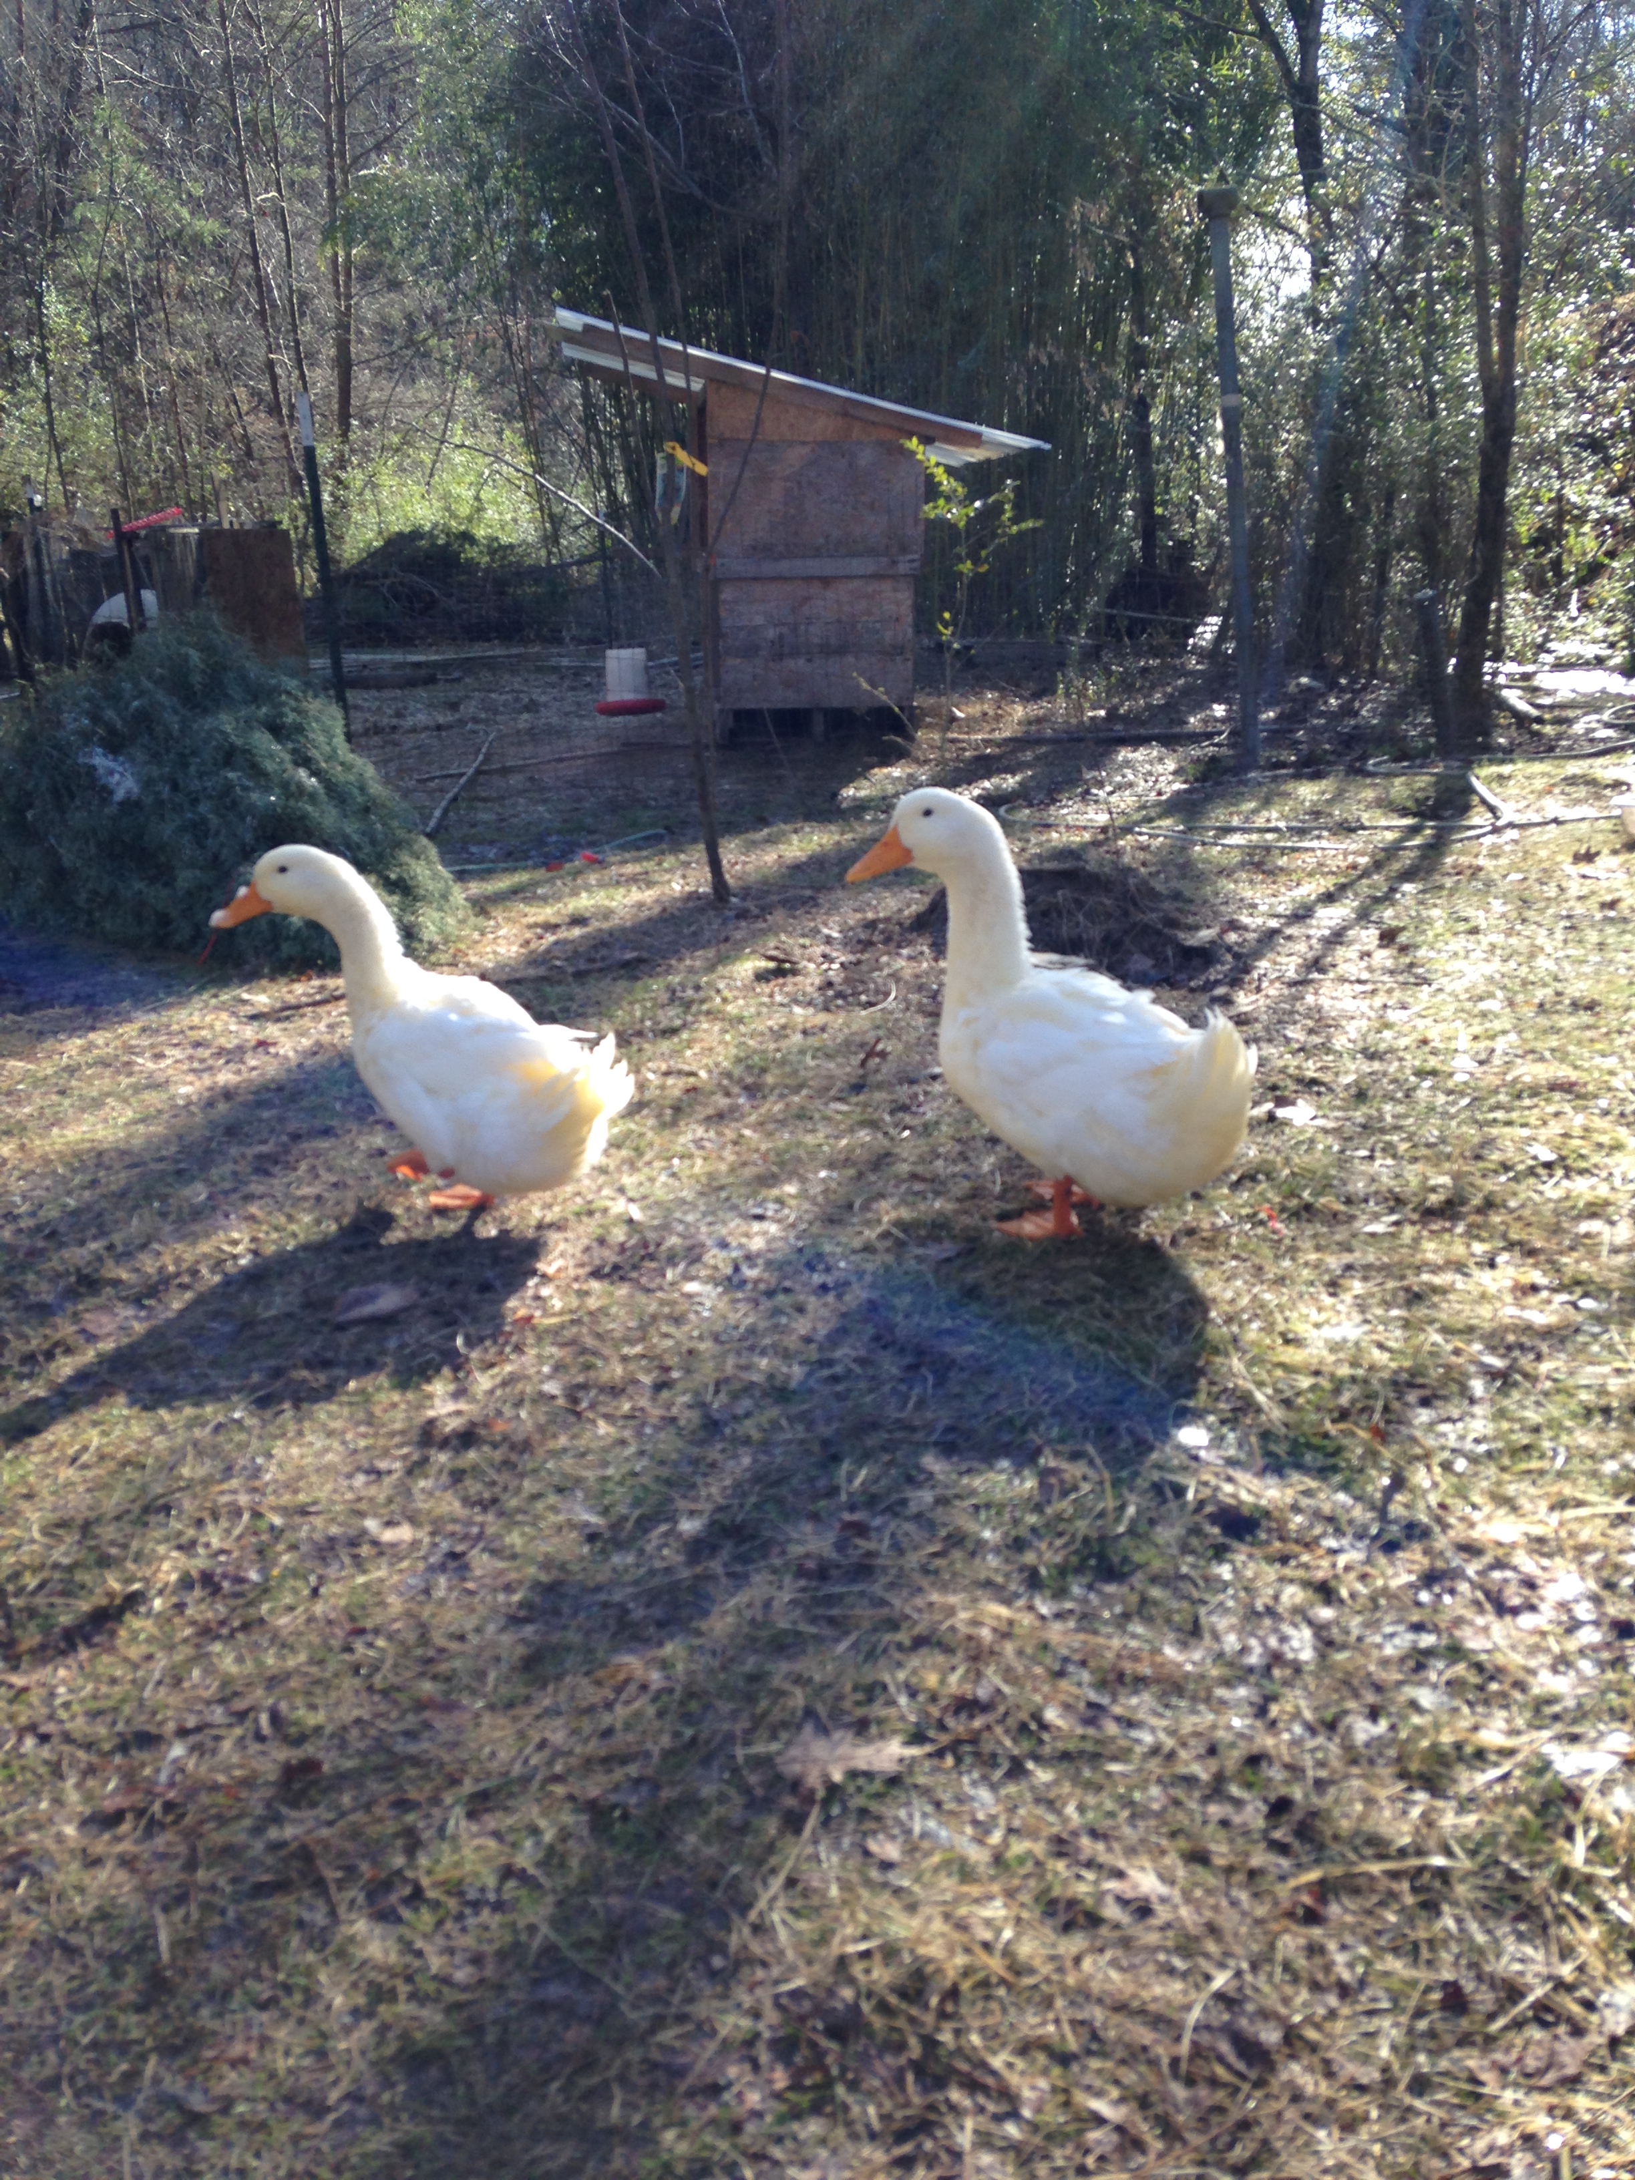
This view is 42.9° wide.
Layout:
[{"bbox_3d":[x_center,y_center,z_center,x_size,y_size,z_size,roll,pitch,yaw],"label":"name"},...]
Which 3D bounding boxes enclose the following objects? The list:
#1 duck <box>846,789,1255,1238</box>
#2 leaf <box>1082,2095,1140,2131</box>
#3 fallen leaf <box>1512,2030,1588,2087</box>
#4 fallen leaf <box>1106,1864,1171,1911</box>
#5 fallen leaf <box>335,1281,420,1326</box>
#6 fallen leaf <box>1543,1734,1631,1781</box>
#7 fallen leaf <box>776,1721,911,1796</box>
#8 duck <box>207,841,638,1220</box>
[{"bbox_3d":[0.299,-0.106,2.681,0.529,0.554,0.220,3,15,12],"label":"duck"},{"bbox_3d":[0.165,0.575,1.169,0.040,0.010,0.018,11,19,37],"label":"leaf"},{"bbox_3d":[0.426,0.563,1.208,0.044,0.014,0.029,0,15,0],"label":"fallen leaf"},{"bbox_3d":[0.210,0.523,1.361,0.042,0.014,0.030,0,15,0],"label":"fallen leaf"},{"bbox_3d":[-0.506,0.245,2.389,0.115,0.025,0.060,-10,18,-34],"label":"fallen leaf"},{"bbox_3d":[0.558,0.485,1.509,0.064,0.012,0.040,0,15,0],"label":"fallen leaf"},{"bbox_3d":[0.018,0.483,1.506,0.098,0.016,0.069,0,15,0],"label":"fallen leaf"},{"bbox_3d":[-0.528,-0.085,2.768,0.604,0.470,0.220,4,15,16],"label":"duck"}]

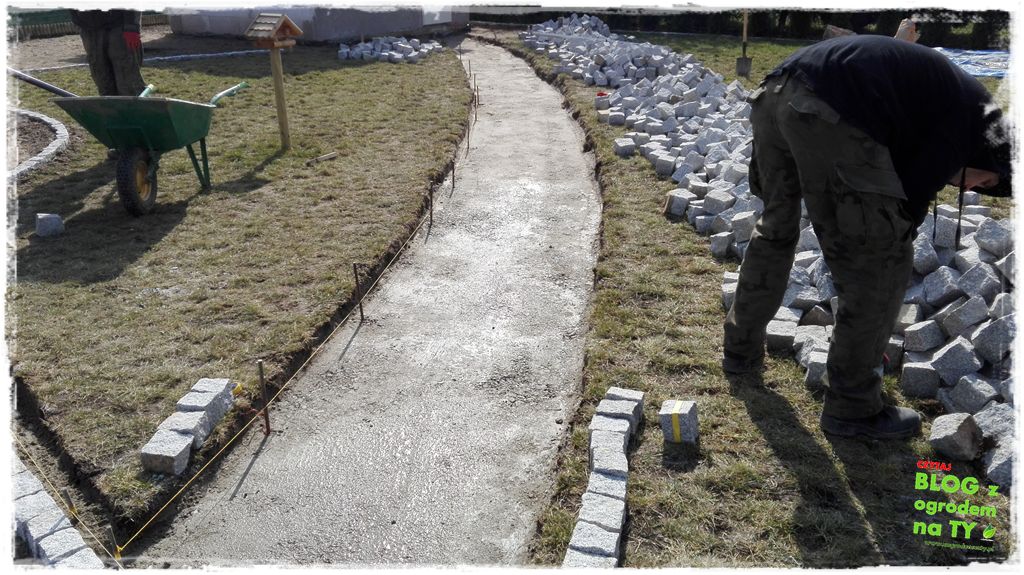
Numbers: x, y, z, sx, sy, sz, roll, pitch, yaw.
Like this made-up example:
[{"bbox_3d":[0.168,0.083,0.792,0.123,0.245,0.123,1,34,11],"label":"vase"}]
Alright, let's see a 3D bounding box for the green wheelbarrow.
[{"bbox_3d":[-2.090,-0.892,4.356,0.650,0.650,1.270,0,25,1],"label":"green wheelbarrow"}]

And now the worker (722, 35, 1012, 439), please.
[{"bbox_3d":[1.180,-0.206,2.316,0.950,1.100,0.580,-12,27,-23],"label":"worker"}]

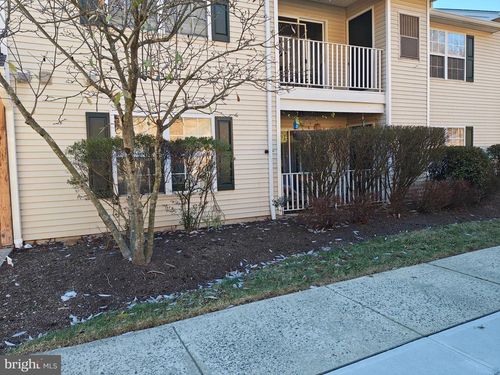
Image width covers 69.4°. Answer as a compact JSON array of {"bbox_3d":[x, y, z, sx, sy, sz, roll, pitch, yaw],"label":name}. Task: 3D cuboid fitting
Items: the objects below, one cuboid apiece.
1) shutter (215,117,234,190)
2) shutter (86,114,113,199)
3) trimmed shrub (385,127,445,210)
[{"bbox_3d":[-0.508,-0.673,7.319,0.367,1.474,0.040,-3,4,-25],"label":"shutter"},{"bbox_3d":[-2.630,-0.552,6.334,0.378,1.476,0.040,-3,4,-25],"label":"shutter"},{"bbox_3d":[3.873,-0.422,8.449,1.250,1.953,1.050,-3,4,-25],"label":"trimmed shrub"}]

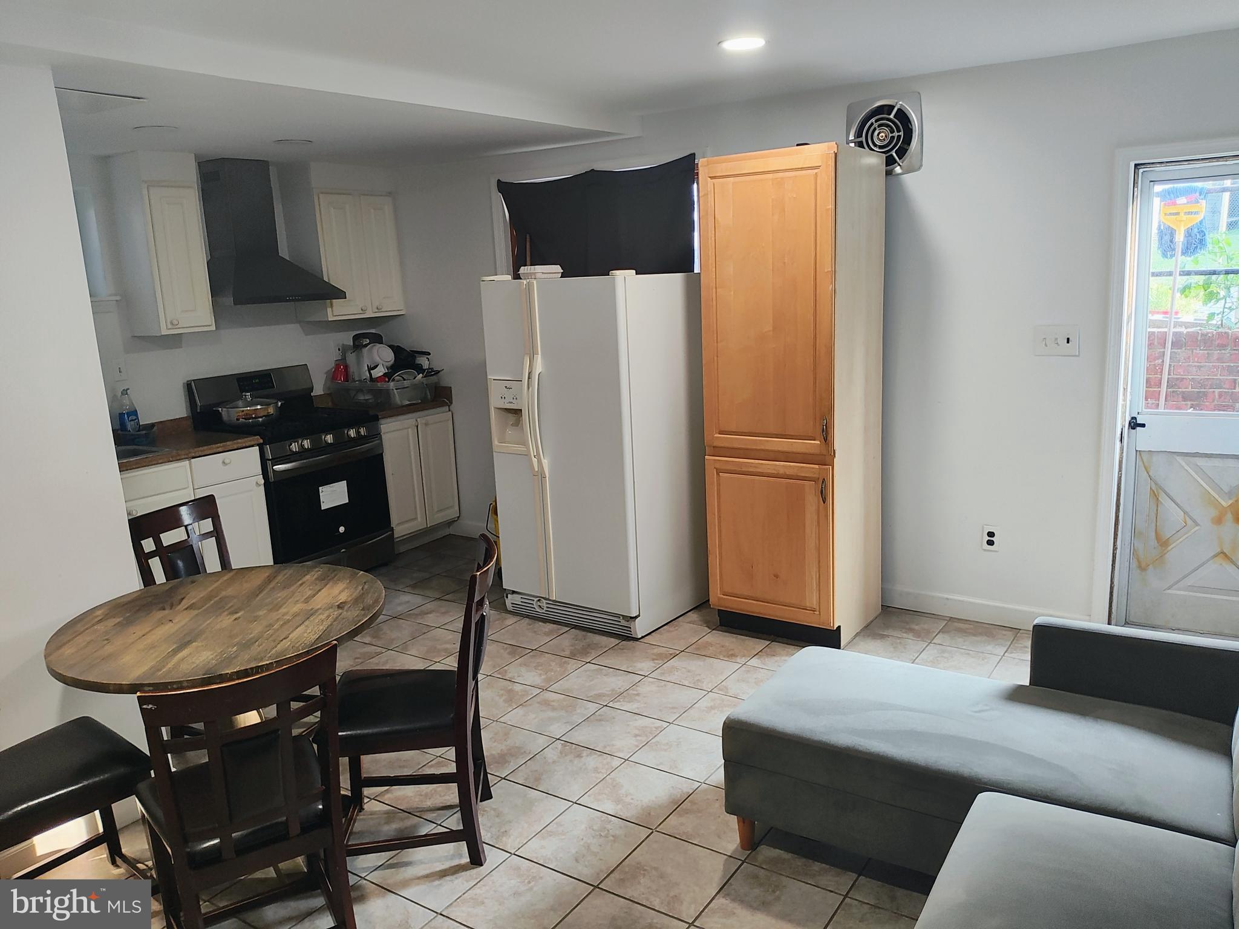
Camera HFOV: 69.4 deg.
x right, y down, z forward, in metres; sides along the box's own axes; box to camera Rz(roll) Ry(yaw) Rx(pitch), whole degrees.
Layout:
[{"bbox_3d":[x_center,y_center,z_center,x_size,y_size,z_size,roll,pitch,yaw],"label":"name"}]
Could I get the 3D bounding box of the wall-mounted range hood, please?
[{"bbox_3d":[-2.079,-1.344,5.203,0.480,0.805,0.752,5,13,35],"label":"wall-mounted range hood"}]

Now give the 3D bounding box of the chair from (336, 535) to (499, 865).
[{"bbox_3d":[-0.594,0.698,2.650,0.535,0.890,0.430,-4,11,-4],"label":"chair"}]

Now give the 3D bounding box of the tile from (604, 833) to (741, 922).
[{"bbox_3d":[0.150,1.180,2.566,0.302,0.012,0.302,5,14,33],"label":"tile"}]

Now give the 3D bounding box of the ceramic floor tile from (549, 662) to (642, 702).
[{"bbox_3d":[-0.098,0.934,3.793,0.302,0.012,0.302,5,14,33],"label":"ceramic floor tile"}]

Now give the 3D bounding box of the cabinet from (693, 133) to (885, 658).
[{"bbox_3d":[0.817,-0.296,4.139,0.616,2.143,0.595,5,13,34],"label":"cabinet"}]

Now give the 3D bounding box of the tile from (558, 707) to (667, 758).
[{"bbox_3d":[-0.012,0.997,3.329,0.300,0.010,0.300,5,13,34],"label":"tile"}]

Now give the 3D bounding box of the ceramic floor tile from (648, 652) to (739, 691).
[{"bbox_3d":[0.329,0.885,3.825,0.300,0.010,0.300,5,13,34],"label":"ceramic floor tile"}]

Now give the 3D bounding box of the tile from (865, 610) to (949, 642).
[{"bbox_3d":[1.352,0.763,4.204,0.300,0.010,0.300,5,13,34],"label":"tile"}]

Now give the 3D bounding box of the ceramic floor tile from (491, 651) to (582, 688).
[{"bbox_3d":[-0.355,0.912,3.955,0.302,0.012,0.302,5,14,33],"label":"ceramic floor tile"}]

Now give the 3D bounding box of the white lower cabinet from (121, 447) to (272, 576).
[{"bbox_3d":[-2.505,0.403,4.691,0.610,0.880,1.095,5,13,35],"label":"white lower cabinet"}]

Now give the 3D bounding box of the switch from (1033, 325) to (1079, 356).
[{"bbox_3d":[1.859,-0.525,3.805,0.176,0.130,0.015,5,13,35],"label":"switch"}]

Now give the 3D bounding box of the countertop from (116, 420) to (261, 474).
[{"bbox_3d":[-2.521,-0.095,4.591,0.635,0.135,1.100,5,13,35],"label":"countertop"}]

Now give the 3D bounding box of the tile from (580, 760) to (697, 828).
[{"bbox_3d":[0.067,1.074,2.912,0.300,0.010,0.300,5,13,34],"label":"tile"}]

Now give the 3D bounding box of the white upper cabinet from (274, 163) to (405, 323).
[{"bbox_3d":[-1.754,-1.403,5.707,0.317,0.929,0.634,5,14,33],"label":"white upper cabinet"}]

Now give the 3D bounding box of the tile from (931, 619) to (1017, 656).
[{"bbox_3d":[1.610,0.789,4.049,0.303,0.010,0.303,5,13,35],"label":"tile"}]

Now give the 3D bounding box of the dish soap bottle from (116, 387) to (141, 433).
[{"bbox_3d":[-2.613,-0.276,4.782,0.068,0.259,0.100,5,13,35],"label":"dish soap bottle"}]

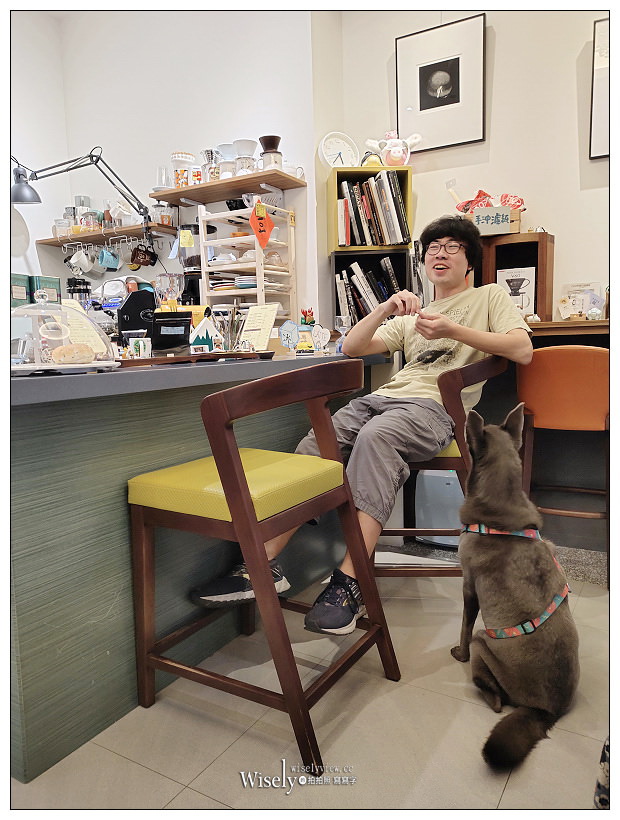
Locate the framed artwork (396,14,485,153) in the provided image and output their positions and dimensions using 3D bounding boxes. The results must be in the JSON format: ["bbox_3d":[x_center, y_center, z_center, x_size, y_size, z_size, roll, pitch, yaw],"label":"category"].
[{"bbox_3d":[0.602,-1.494,2.865,0.421,0.528,0.030,3,7,31],"label":"framed artwork"}]

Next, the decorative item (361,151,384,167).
[{"bbox_3d":[0.283,-1.132,2.831,0.100,0.098,0.080,-2,6,-4],"label":"decorative item"}]

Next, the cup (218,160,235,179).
[{"bbox_3d":[-0.398,-1.144,3.004,0.090,0.096,0.080,-1,6,0],"label":"cup"}]

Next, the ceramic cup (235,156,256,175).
[{"bbox_3d":[-0.307,-1.142,2.949,0.098,0.100,0.087,-1,6,0],"label":"ceramic cup"}]

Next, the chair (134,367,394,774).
[{"bbox_3d":[-0.104,0.324,1.651,0.560,0.905,0.485,3,7,31],"label":"chair"}]

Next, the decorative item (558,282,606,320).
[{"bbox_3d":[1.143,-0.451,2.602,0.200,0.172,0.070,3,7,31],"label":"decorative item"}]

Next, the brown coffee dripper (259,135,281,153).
[{"bbox_3d":[-0.181,-1.194,2.800,0.100,0.077,0.100,-1,7,0],"label":"brown coffee dripper"}]

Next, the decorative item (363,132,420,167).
[{"bbox_3d":[0.385,-1.177,2.844,0.250,0.180,0.130,-2,6,-4],"label":"decorative item"}]

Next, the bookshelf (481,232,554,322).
[{"bbox_3d":[0.913,-0.559,2.711,0.269,0.372,0.190,3,7,31],"label":"bookshelf"}]

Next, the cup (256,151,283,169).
[{"bbox_3d":[-0.187,-1.136,2.891,0.113,0.095,0.084,-1,6,0],"label":"cup"}]

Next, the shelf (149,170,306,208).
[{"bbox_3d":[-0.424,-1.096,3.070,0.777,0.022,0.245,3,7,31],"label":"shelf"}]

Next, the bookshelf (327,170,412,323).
[{"bbox_3d":[0.278,-0.737,2.885,0.353,0.700,0.240,-2,6,-4],"label":"bookshelf"}]

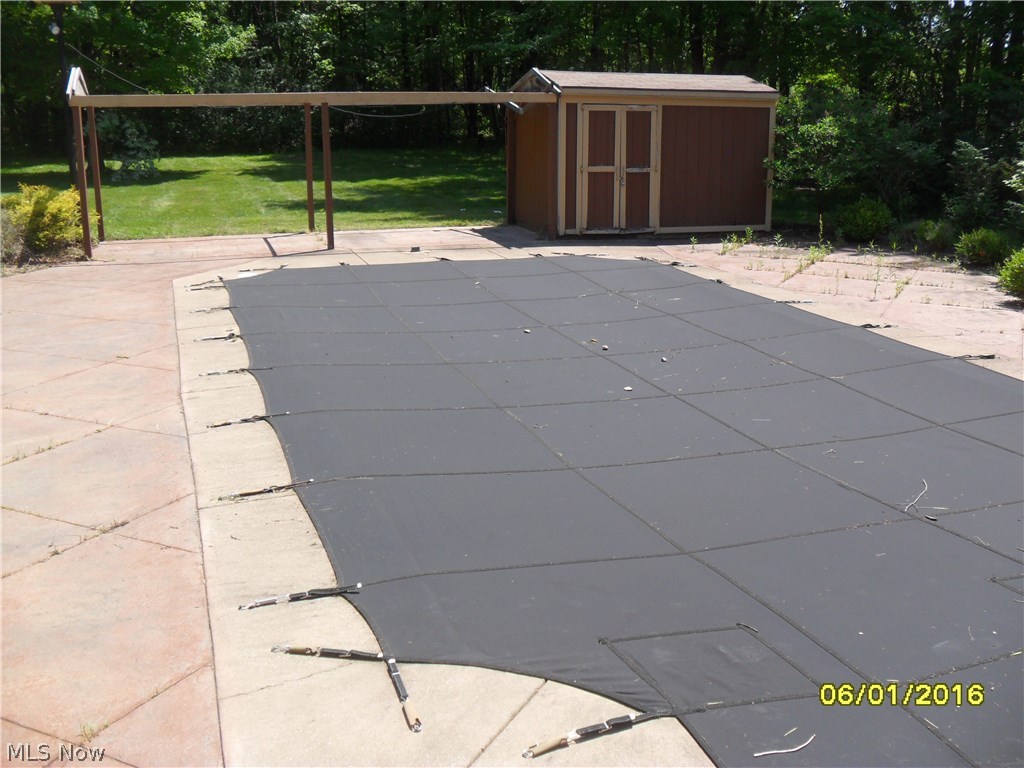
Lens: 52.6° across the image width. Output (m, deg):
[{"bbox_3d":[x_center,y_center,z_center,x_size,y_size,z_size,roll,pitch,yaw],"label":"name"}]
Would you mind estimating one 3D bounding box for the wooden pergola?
[{"bbox_3d":[-2.906,-3.510,15.974,6.950,2.560,2.350,-4,16,-16],"label":"wooden pergola"}]

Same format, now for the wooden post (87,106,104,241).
[{"bbox_3d":[-6.365,-3.240,15.862,0.095,2.050,0.095,-4,16,-16],"label":"wooden post"}]

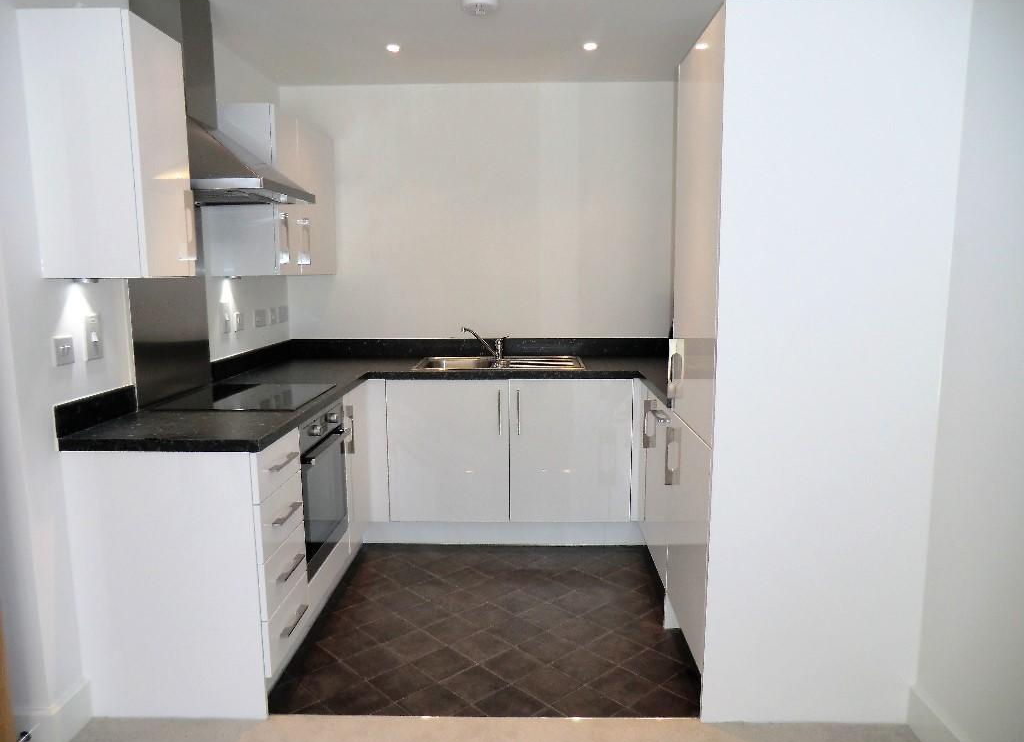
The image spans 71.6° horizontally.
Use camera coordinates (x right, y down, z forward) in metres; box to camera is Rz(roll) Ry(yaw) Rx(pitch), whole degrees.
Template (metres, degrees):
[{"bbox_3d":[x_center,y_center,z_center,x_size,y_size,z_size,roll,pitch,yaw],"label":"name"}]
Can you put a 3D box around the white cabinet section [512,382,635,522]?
[{"bbox_3d":[0.294,0.355,3.752,0.601,0.718,0.560,0,8,1],"label":"white cabinet section"}]

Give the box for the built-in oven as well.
[{"bbox_3d":[-0.989,0.449,2.836,0.560,0.592,0.580,0,8,2],"label":"built-in oven"}]

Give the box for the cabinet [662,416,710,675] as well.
[{"bbox_3d":[0.893,0.553,2.457,0.580,0.734,0.609,0,8,2],"label":"cabinet"}]

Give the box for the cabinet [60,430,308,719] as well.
[{"bbox_3d":[-1.050,0.649,2.386,0.599,0.870,0.389,0,8,2],"label":"cabinet"}]

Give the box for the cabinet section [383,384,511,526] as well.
[{"bbox_3d":[-0.306,0.357,3.762,0.600,0.718,0.560,0,8,1],"label":"cabinet section"}]

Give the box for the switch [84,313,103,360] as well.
[{"bbox_3d":[-1.346,-0.109,2.285,0.018,0.146,0.084,0,8,2],"label":"switch"}]

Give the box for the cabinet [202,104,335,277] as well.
[{"bbox_3d":[-1.161,-0.844,3.520,0.313,0.730,0.910,0,8,2],"label":"cabinet"}]

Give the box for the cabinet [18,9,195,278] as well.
[{"bbox_3d":[-1.204,-0.653,2.153,0.313,0.730,0.293,0,8,2],"label":"cabinet"}]

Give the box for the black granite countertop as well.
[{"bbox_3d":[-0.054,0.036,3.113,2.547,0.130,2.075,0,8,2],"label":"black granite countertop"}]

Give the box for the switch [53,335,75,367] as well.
[{"bbox_3d":[-1.353,-0.060,2.145,0.014,0.085,0.084,0,8,2],"label":"switch"}]

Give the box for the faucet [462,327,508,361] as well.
[{"bbox_3d":[-0.145,-0.145,3.884,0.260,0.195,0.090,-3,8,-16],"label":"faucet"}]

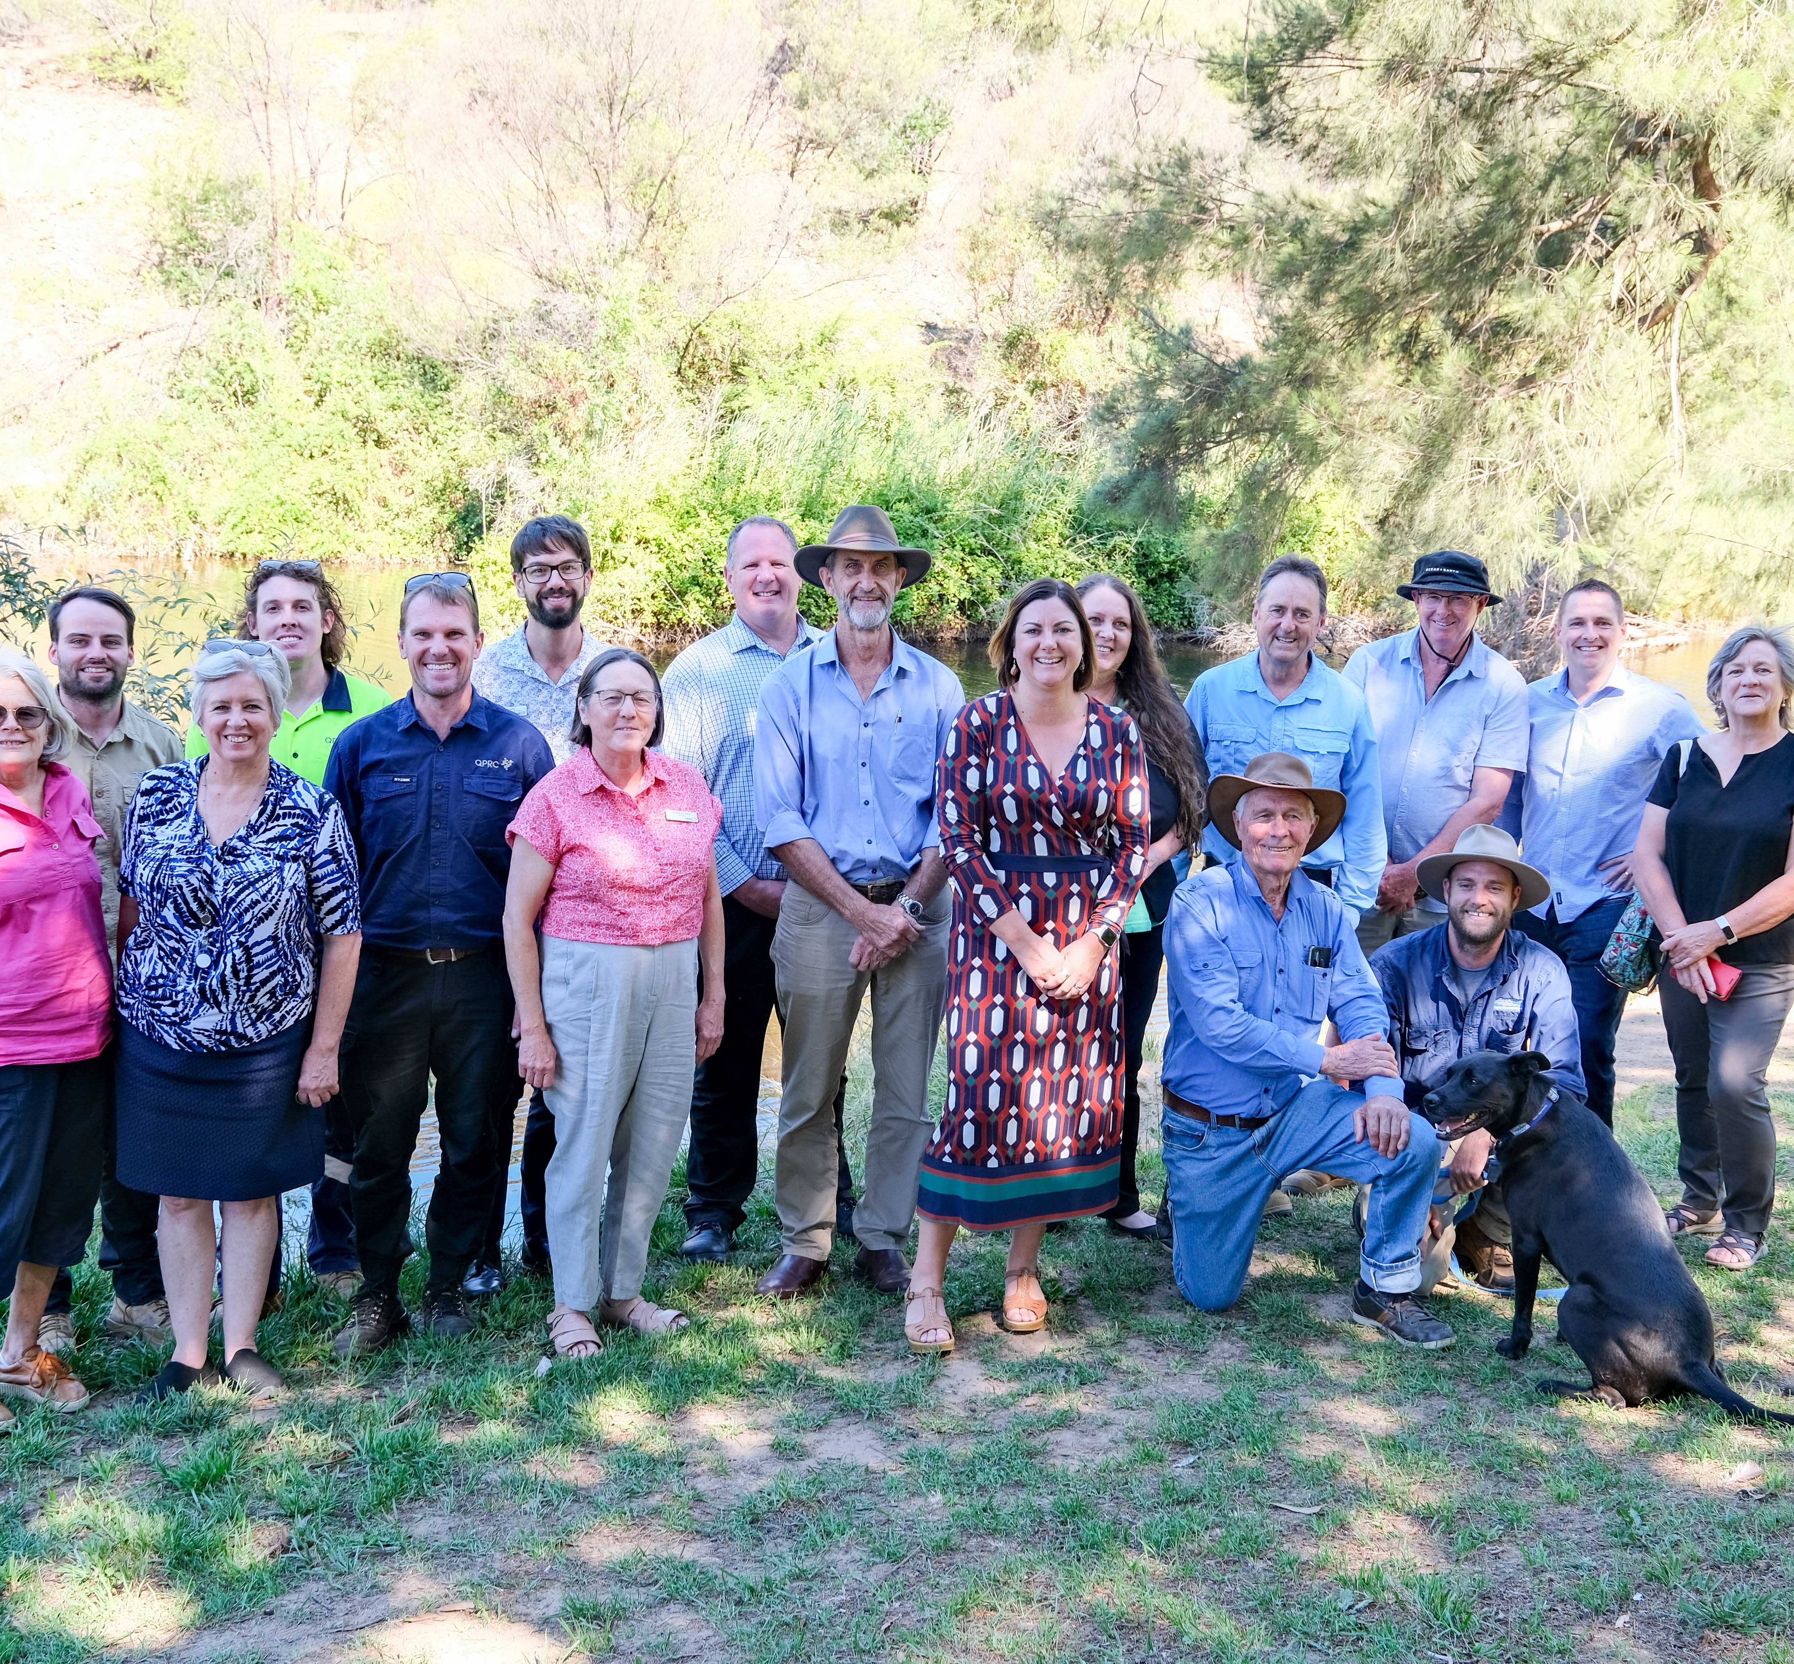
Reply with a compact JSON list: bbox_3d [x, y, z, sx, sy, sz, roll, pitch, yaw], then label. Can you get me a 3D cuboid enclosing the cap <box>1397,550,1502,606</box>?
[{"bbox_3d":[1.486,-0.684,6.150,0.285,0.140,0.300,1,6,14],"label":"cap"}]

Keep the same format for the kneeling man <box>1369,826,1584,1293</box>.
[{"bbox_3d":[1.431,0.543,5.661,0.570,1.117,0.680,1,8,5],"label":"kneeling man"}]

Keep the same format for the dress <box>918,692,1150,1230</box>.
[{"bbox_3d":[0.310,0.275,5.152,0.530,1.185,0.360,0,8,2],"label":"dress"}]

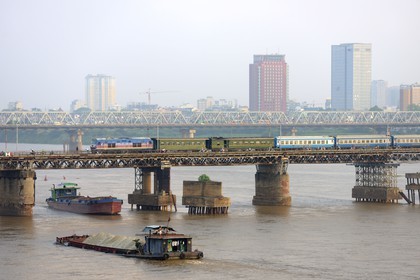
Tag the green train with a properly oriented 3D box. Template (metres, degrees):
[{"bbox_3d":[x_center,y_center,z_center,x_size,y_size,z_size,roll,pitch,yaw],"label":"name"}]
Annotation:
[{"bbox_3d":[-5.865,1.471,448.957,54.000,3.950,2.900,-1,1,-37],"label":"green train"}]

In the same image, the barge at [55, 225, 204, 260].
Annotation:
[{"bbox_3d":[-14.485,16.644,311.037,6.692,5.400,40.417,-1,1,-31],"label":"barge"}]

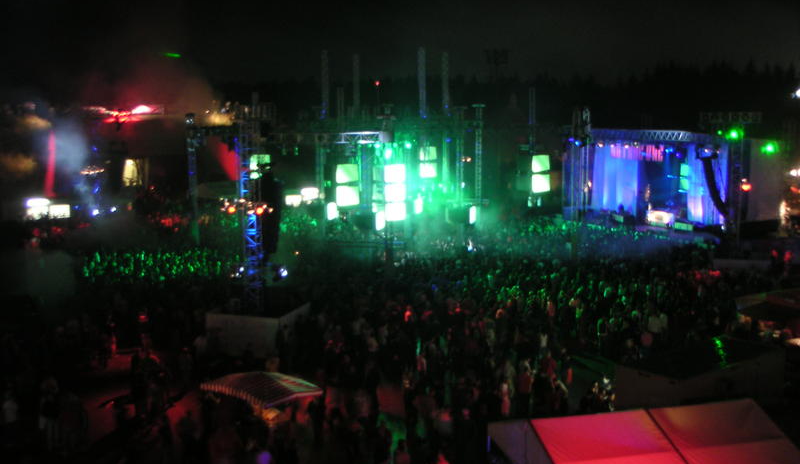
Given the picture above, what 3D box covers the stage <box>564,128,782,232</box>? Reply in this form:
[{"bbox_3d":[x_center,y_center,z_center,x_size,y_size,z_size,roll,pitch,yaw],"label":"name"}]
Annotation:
[{"bbox_3d":[23.308,-4.671,76.818,8.300,8.600,16.500,-5,8,-34],"label":"stage"}]

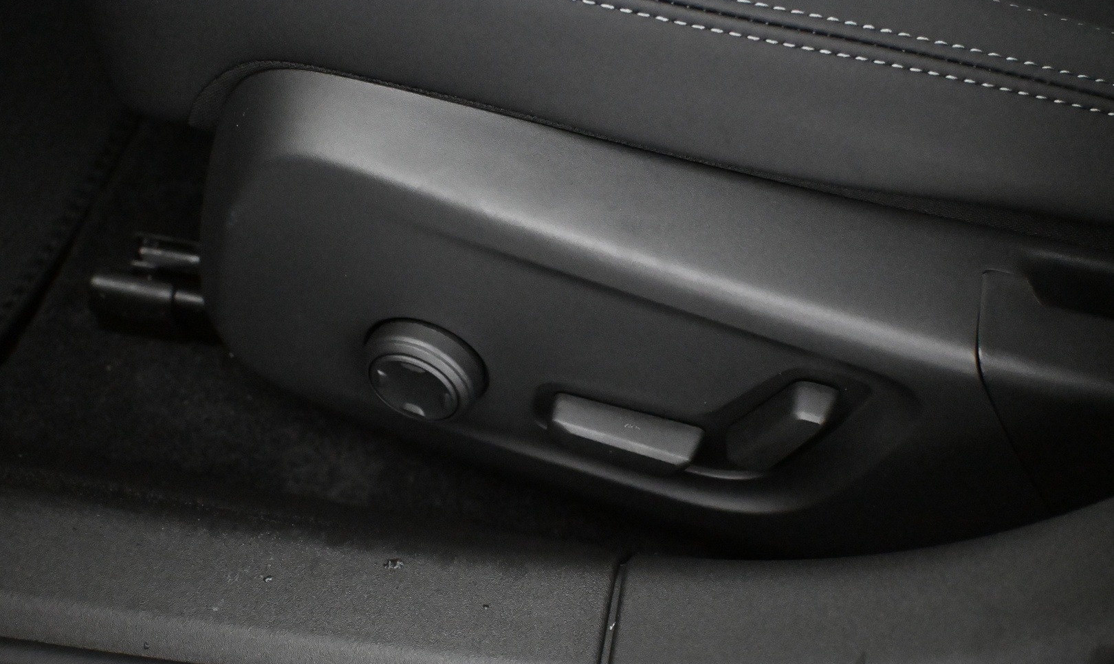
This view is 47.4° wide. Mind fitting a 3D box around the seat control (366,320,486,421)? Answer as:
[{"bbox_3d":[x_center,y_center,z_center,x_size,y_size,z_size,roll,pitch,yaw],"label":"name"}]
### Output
[{"bbox_3d":[-0.057,0.019,0.529,0.053,0.053,0.015,17,50,9],"label":"seat control"}]

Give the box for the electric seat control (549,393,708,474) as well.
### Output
[{"bbox_3d":[0.028,0.042,0.513,0.063,0.015,0.018,14,49,6],"label":"electric seat control"}]

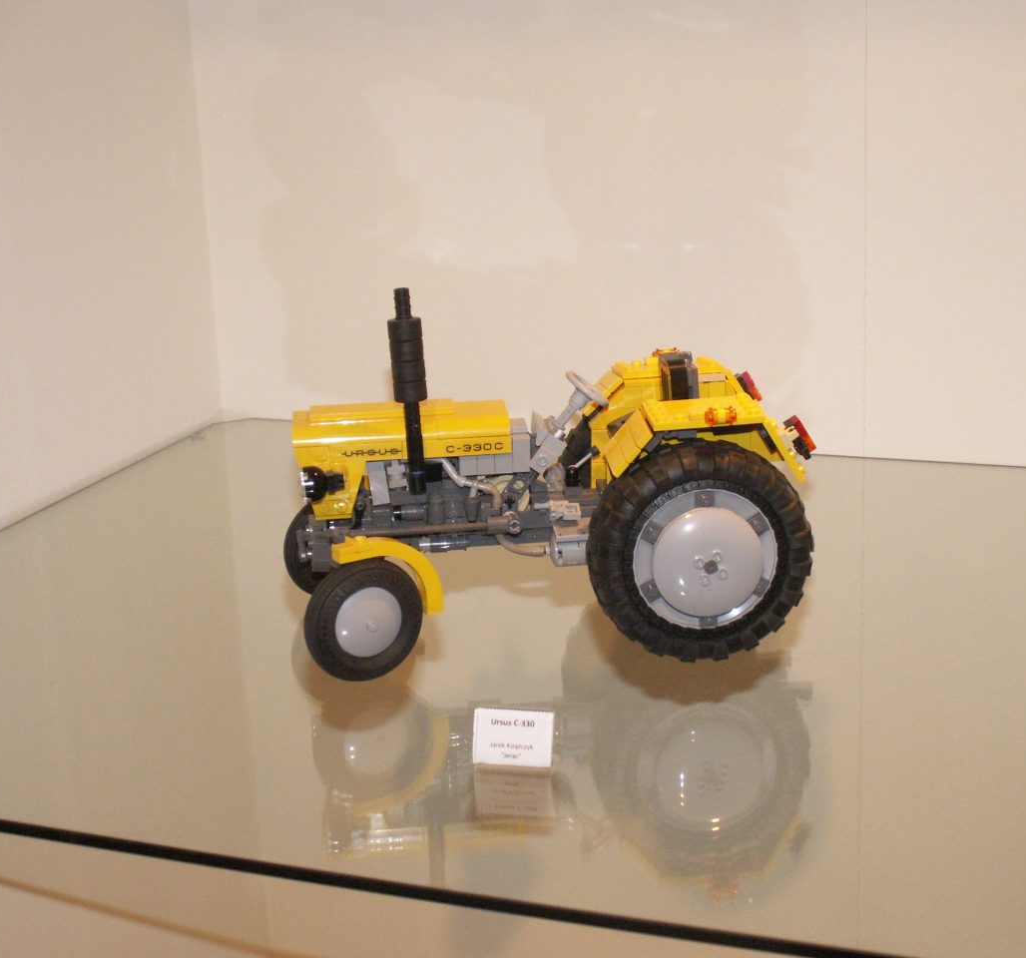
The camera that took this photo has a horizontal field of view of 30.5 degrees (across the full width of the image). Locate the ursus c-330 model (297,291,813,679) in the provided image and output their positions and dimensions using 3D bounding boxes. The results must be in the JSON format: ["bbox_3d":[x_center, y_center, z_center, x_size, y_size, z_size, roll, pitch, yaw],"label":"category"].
[{"bbox_3d":[0.011,-0.015,0.866,0.237,0.163,0.175,-3,15,-4],"label":"ursus c-330 model"}]

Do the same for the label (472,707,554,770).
[{"bbox_3d":[0.000,0.098,0.716,0.031,0.021,0.010,1,15,11],"label":"label"}]

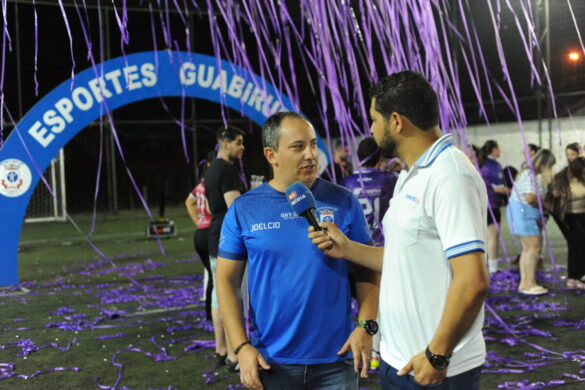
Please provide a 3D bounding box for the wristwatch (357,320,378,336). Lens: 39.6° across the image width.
[{"bbox_3d":[0.255,0.455,2.770,0.066,0.050,0.056,15,-20,-30],"label":"wristwatch"}]

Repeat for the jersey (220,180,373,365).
[{"bbox_3d":[0.012,0.265,2.840,0.530,0.660,0.290,0,2,-6],"label":"jersey"}]

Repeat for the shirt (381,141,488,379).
[{"bbox_3d":[0.430,0.172,2.480,0.310,0.710,0.470,-1,2,-18],"label":"shirt"}]

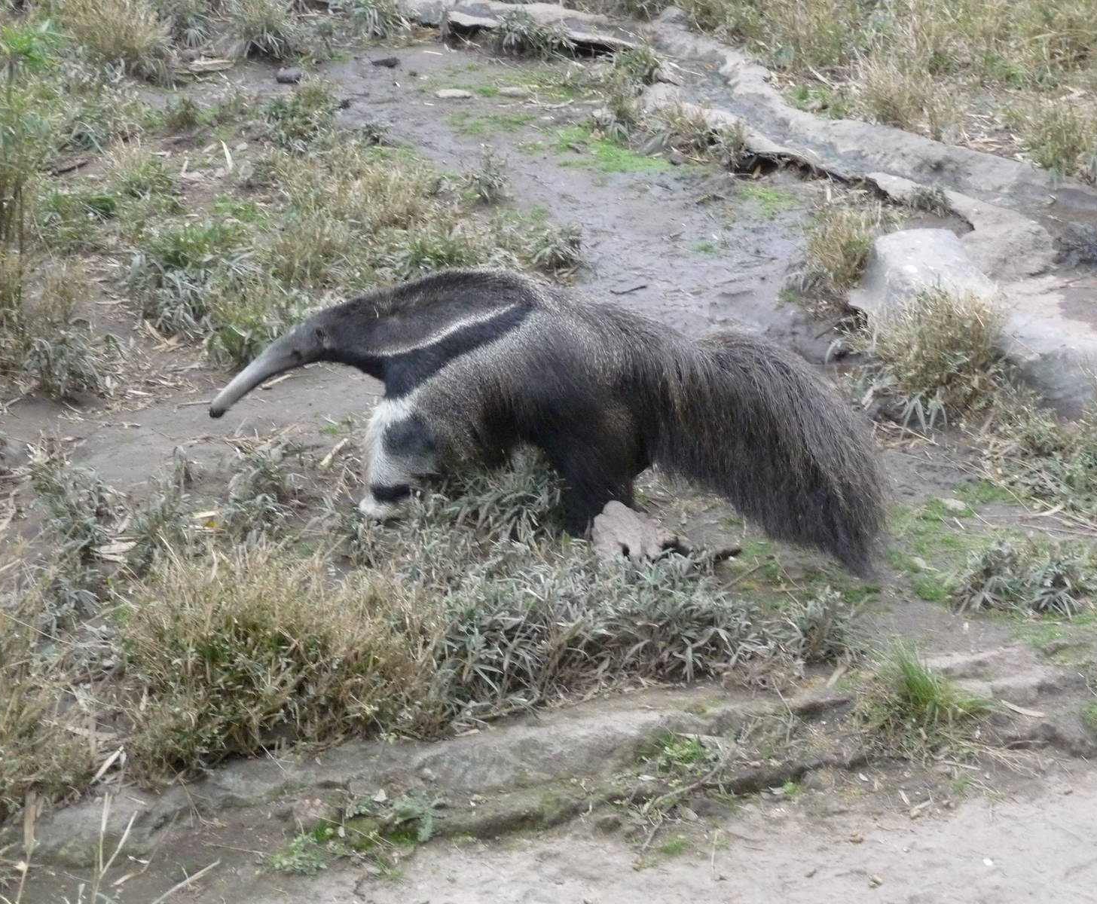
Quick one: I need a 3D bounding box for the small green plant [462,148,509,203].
[{"bbox_3d":[-0.199,-0.890,9.420,0.151,0.148,0.136,0,23,0],"label":"small green plant"}]

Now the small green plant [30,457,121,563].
[{"bbox_3d":[-1.110,0.134,6.879,0.177,0.199,0.168,0,23,0],"label":"small green plant"}]

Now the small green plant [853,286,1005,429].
[{"bbox_3d":[0.994,-0.245,7.655,0.419,0.317,0.356,0,23,0],"label":"small green plant"}]

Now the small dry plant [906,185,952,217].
[{"bbox_3d":[1.150,-0.758,8.832,0.137,0.074,0.116,0,23,0],"label":"small dry plant"}]

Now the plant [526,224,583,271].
[{"bbox_3d":[0.019,-0.601,8.578,0.169,0.119,0.143,0,23,0],"label":"plant"}]

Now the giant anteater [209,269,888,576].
[{"bbox_3d":[-0.018,-0.126,7.272,1.746,0.670,0.420,6,25,13],"label":"giant anteater"}]

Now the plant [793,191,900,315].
[{"bbox_3d":[0.844,-0.565,8.293,0.302,0.321,0.256,0,23,0],"label":"plant"}]

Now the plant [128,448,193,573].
[{"bbox_3d":[-0.900,0.137,6.795,0.129,0.258,0.148,0,23,0],"label":"plant"}]

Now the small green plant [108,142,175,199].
[{"bbox_3d":[-1.266,-0.876,9.112,0.205,0.147,0.175,0,23,0],"label":"small green plant"}]

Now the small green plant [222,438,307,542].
[{"bbox_3d":[-0.685,0.092,7.045,0.206,0.229,0.175,0,23,0],"label":"small green plant"}]

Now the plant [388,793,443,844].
[{"bbox_3d":[-0.262,0.725,5.788,0.105,0.063,0.094,0,23,0],"label":"plant"}]

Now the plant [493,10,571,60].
[{"bbox_3d":[-0.057,-1.475,10.351,0.277,0.132,0.235,0,23,0],"label":"plant"}]

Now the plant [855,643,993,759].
[{"bbox_3d":[0.815,0.541,6.330,0.291,0.202,0.248,0,23,0],"label":"plant"}]

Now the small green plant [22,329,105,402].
[{"bbox_3d":[-1.290,-0.233,7.783,0.218,0.163,0.185,0,23,0],"label":"small green plant"}]

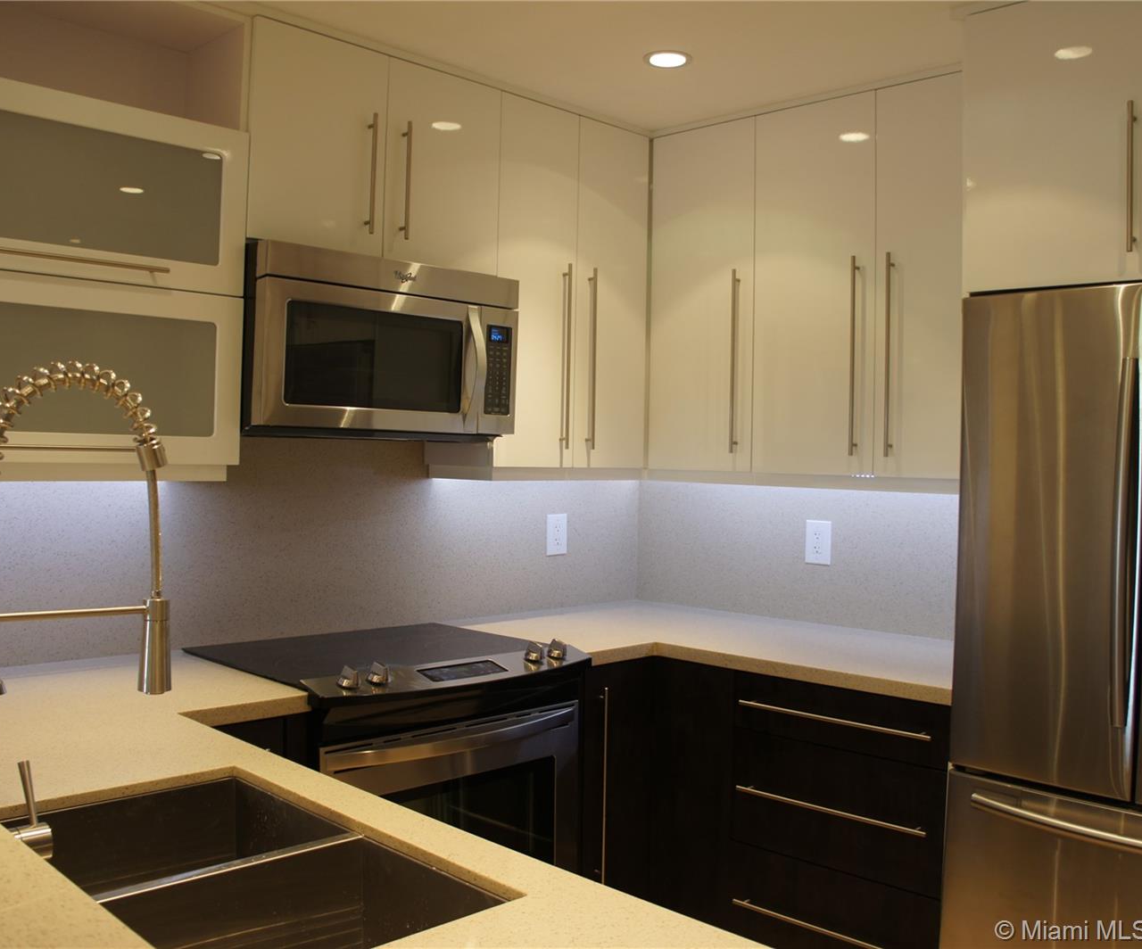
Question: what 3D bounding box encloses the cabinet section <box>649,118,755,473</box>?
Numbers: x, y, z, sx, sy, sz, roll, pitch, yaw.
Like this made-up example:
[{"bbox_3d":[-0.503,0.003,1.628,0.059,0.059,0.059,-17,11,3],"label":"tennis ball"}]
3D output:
[{"bbox_3d":[0.516,-0.539,3.425,0.337,1.057,0.397,0,1,-45],"label":"cabinet section"}]

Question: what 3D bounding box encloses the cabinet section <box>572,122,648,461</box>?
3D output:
[{"bbox_3d":[0.025,-0.548,3.449,0.335,1.057,0.337,0,1,-45],"label":"cabinet section"}]

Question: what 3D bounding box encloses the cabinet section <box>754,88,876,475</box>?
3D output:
[{"bbox_3d":[0.796,-0.529,3.141,0.337,1.057,0.401,0,1,-45],"label":"cabinet section"}]

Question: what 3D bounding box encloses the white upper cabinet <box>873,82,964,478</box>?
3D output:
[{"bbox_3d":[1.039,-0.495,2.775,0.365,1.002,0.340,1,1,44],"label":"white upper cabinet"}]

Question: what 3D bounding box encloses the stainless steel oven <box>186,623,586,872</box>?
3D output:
[{"bbox_3d":[-0.460,0.885,2.654,0.760,0.923,0.655,0,1,-43],"label":"stainless steel oven"}]

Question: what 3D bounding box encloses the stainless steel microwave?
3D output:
[{"bbox_3d":[-0.542,-0.302,2.746,0.757,0.422,0.395,0,1,-43],"label":"stainless steel microwave"}]

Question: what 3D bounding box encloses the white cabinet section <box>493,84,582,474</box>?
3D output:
[{"bbox_3d":[-0.206,-0.549,3.221,0.313,1.057,0.337,0,1,-45],"label":"white cabinet section"}]

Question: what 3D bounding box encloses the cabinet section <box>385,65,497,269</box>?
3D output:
[{"bbox_3d":[-0.448,-0.817,2.973,0.381,0.522,0.337,0,1,-45],"label":"cabinet section"}]

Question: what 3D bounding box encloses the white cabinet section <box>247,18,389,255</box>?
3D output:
[{"bbox_3d":[-0.719,-0.818,2.706,0.381,0.522,0.337,0,1,-45],"label":"white cabinet section"}]

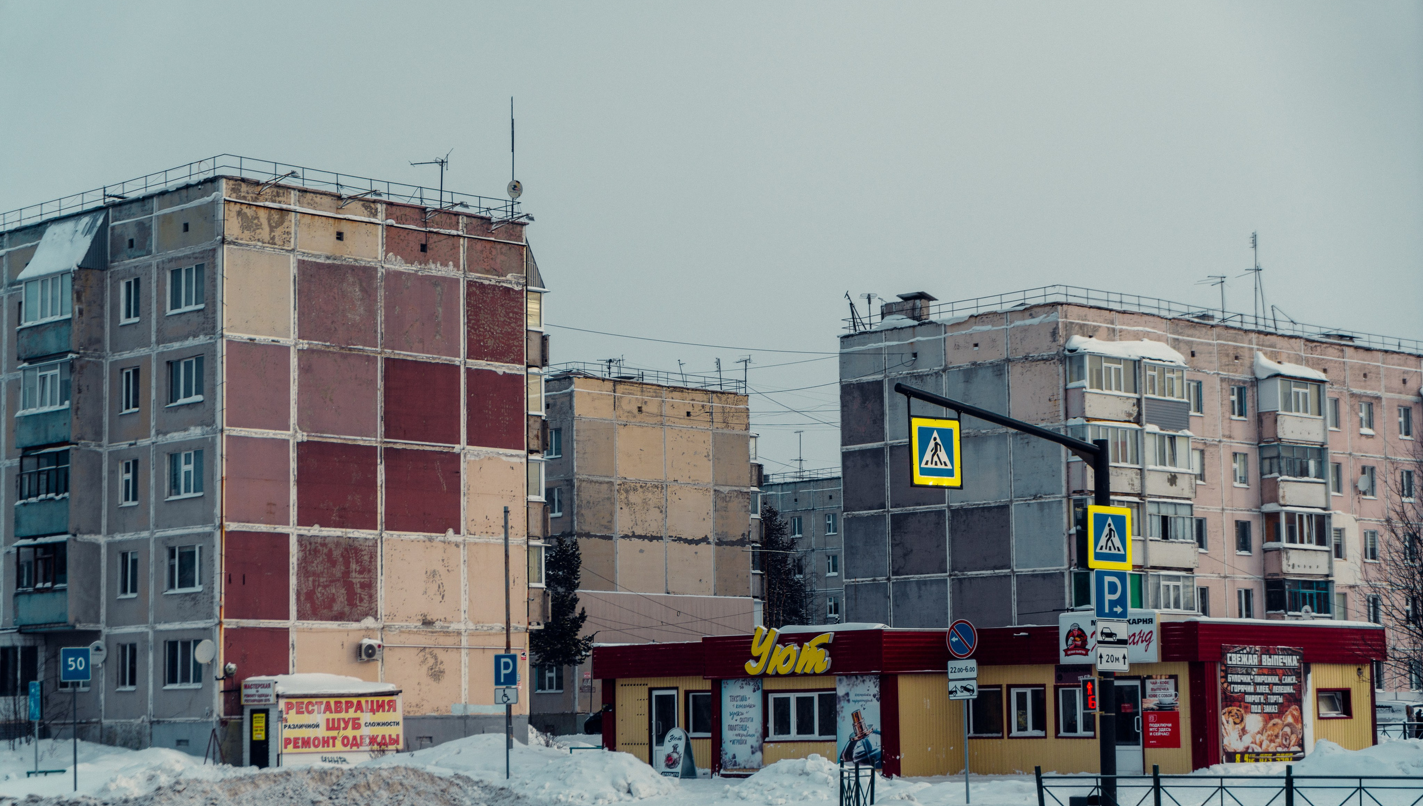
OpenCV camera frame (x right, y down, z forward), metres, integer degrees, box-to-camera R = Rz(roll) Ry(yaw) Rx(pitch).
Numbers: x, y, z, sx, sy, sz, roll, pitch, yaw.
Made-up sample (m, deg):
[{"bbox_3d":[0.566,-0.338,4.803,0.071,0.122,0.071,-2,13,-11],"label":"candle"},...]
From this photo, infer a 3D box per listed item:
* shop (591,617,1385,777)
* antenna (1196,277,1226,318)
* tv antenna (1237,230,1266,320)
[{"bbox_3d":[6.601,7.270,67.422,15.868,3.400,10.954,-7,-9,43],"label":"shop"},{"bbox_3d":[21.937,-4.579,121.223,1.200,2.018,1.050,0,-6,-6],"label":"antenna"},{"bbox_3d":[24.059,-5.519,123.111,1.150,4.302,1.100,1,-7,-12],"label":"tv antenna"}]

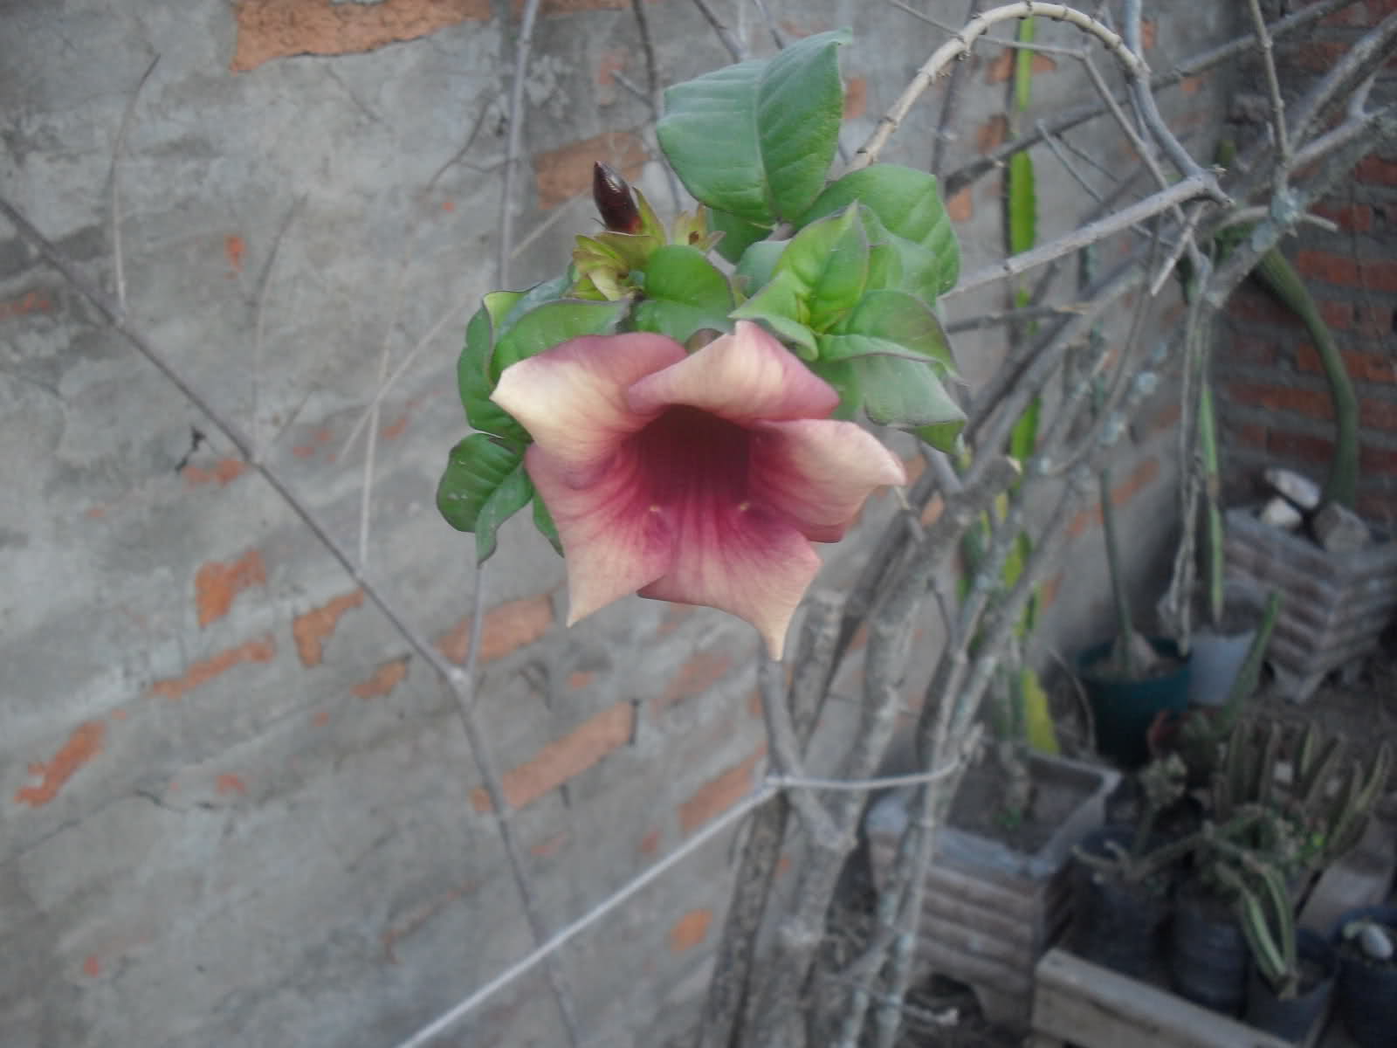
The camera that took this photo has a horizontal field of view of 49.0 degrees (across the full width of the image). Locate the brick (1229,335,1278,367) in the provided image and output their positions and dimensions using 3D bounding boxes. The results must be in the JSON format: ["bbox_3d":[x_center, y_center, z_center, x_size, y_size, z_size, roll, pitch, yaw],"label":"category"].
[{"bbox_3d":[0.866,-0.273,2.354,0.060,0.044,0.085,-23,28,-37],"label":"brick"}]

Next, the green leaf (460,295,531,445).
[{"bbox_3d":[-0.048,-0.036,0.360,0.019,0.036,0.022,-5,23,0],"label":"green leaf"}]

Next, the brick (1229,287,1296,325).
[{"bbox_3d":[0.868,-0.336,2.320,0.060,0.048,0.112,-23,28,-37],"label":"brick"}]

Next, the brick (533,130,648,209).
[{"bbox_3d":[-0.143,-0.355,1.516,0.110,0.057,0.170,17,31,41],"label":"brick"}]

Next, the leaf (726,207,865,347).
[{"bbox_3d":[0.025,-0.061,0.375,0.033,0.031,0.026,-3,22,4],"label":"leaf"}]

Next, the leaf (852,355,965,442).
[{"bbox_3d":[0.052,-0.031,0.380,0.028,0.019,0.022,-2,22,8],"label":"leaf"}]

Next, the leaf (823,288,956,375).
[{"bbox_3d":[0.043,-0.043,0.345,0.030,0.019,0.026,-5,23,0],"label":"leaf"}]

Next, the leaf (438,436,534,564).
[{"bbox_3d":[-0.054,-0.006,0.385,0.022,0.029,0.018,-8,22,-8],"label":"leaf"}]

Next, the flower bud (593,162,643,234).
[{"bbox_3d":[-0.020,-0.082,0.385,0.009,0.018,0.009,-25,15,2],"label":"flower bud"}]

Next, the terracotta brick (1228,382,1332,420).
[{"bbox_3d":[0.980,-0.216,2.511,0.200,0.050,0.110,17,31,41],"label":"terracotta brick"}]

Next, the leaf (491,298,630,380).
[{"bbox_3d":[-0.032,-0.043,0.355,0.034,0.021,0.025,-5,23,0],"label":"leaf"}]

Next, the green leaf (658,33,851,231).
[{"bbox_3d":[0.014,-0.101,0.390,0.047,0.046,0.030,-4,22,3],"label":"green leaf"}]

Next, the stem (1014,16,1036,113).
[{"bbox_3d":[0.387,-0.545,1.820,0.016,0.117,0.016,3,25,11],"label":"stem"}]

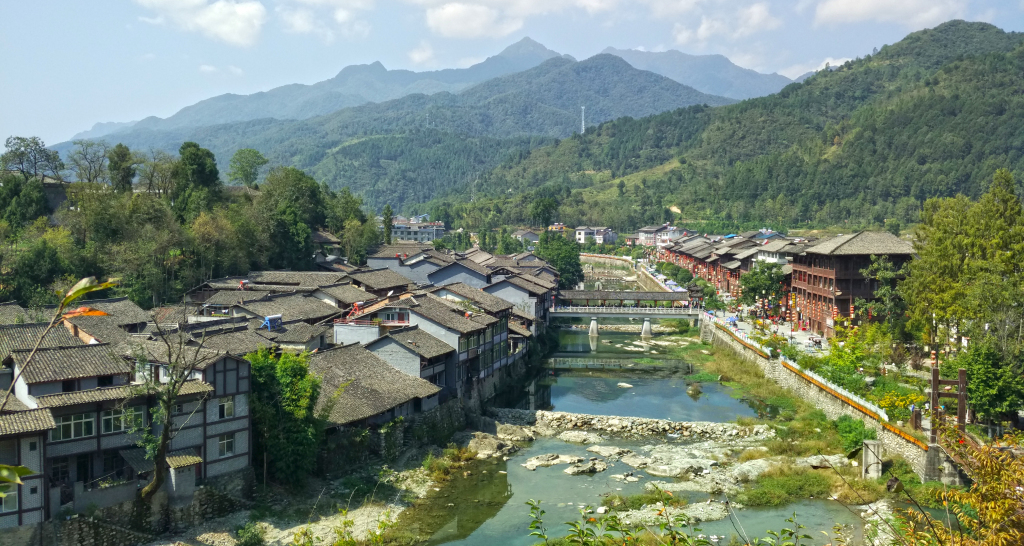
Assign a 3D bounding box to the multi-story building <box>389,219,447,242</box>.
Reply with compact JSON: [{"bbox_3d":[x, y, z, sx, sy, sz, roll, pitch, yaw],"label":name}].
[{"bbox_3d":[-45.300,-19.500,430.000,25.000,11.870,11.000,1,3,10],"label":"multi-story building"}]

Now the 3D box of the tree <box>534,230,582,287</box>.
[{"bbox_3d":[12.470,-3.620,238.000,12.600,16.090,12.000,0,3,0],"label":"tree"}]

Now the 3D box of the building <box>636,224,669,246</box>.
[{"bbox_3d":[62.530,-17.020,395.000,11.000,10.010,9.600,3,4,40],"label":"building"}]

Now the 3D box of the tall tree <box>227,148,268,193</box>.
[{"bbox_3d":[-63.180,-24.420,212.000,9.900,11.110,9.400,0,3,0],"label":"tall tree"}]

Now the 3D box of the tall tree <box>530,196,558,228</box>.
[{"bbox_3d":[17.940,-33.820,490.000,15.200,17.940,14.500,0,3,0],"label":"tall tree"}]

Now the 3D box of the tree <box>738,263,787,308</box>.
[{"bbox_3d":[48.550,2.620,172.000,9.200,8.910,8.800,0,3,0],"label":"tree"}]

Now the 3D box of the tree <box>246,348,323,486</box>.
[{"bbox_3d":[-18.710,11.840,73.000,6.200,11.430,5.800,0,3,0],"label":"tree"}]

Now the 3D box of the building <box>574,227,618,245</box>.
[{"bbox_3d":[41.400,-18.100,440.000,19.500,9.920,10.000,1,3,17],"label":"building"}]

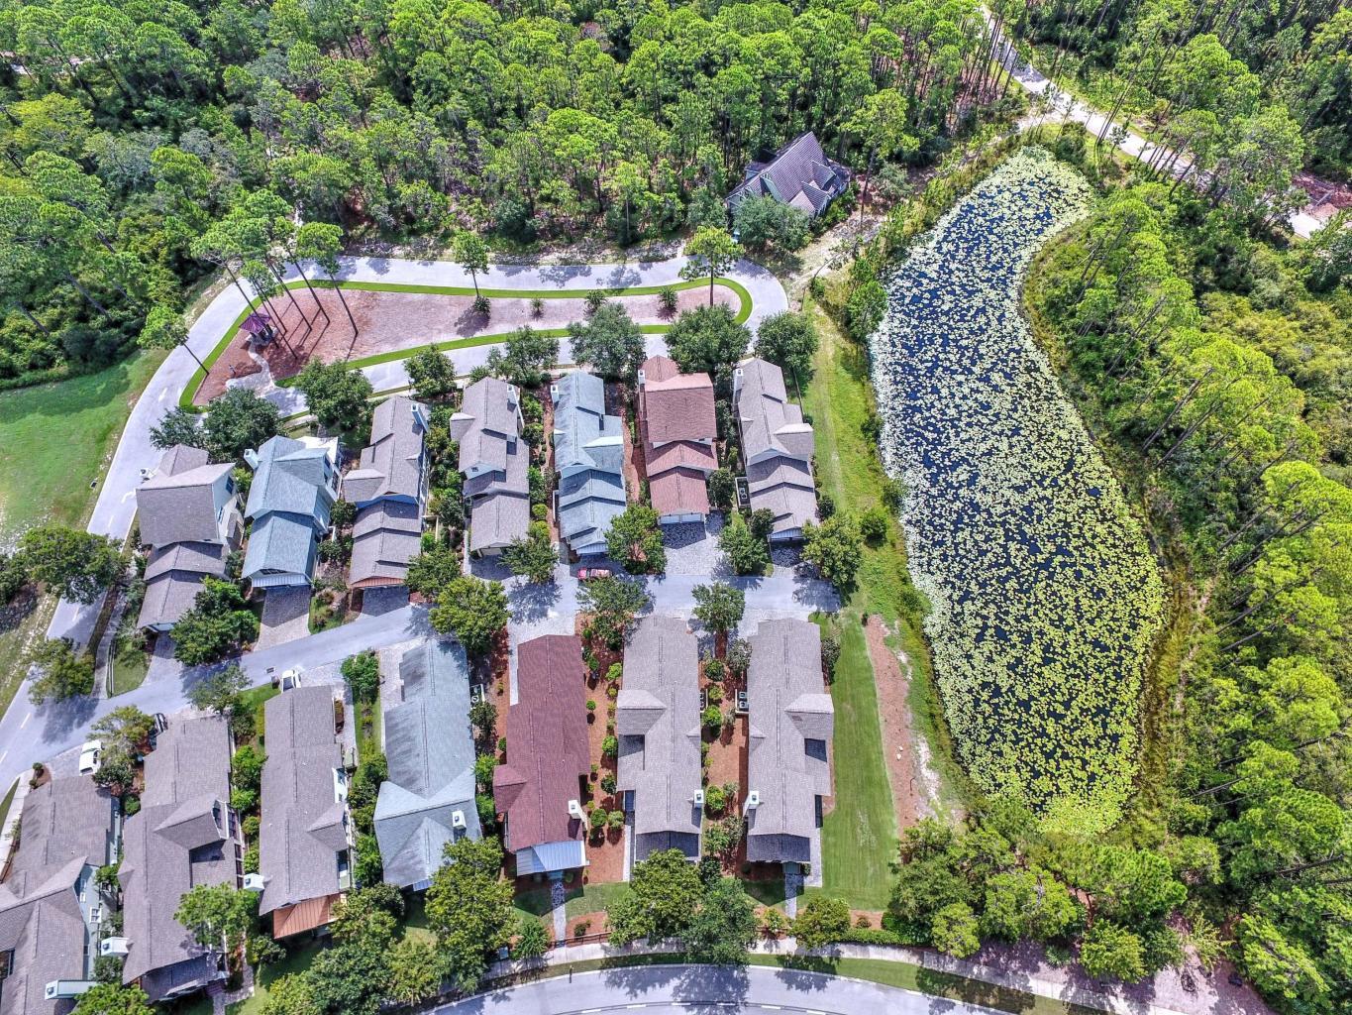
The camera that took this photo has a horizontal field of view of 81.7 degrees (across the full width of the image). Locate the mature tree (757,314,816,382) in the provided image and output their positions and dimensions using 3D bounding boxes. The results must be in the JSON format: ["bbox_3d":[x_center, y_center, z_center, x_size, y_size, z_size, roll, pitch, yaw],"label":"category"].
[{"bbox_3d":[17.450,-24.839,125.638,10.300,10.200,10.300,0,59,0],"label":"mature tree"}]

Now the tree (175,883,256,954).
[{"bbox_3d":[-47.565,43.006,81.798,7.030,9.500,6.600,-1,58,1],"label":"tree"}]

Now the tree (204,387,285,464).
[{"bbox_3d":[-65.200,-12.342,118.479,11.000,9.600,11.000,0,59,0],"label":"tree"}]

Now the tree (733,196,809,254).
[{"bbox_3d":[16.566,-48.571,136.984,13.230,9.000,12.900,-1,58,1],"label":"tree"}]

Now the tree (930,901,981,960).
[{"bbox_3d":[29.938,45.422,84.130,5.200,6.400,5.300,-1,58,0],"label":"tree"}]

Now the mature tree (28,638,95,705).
[{"bbox_3d":[-75.832,20.670,97.375,7.070,7.500,7.910,-1,58,1],"label":"mature tree"}]

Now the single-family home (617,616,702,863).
[{"bbox_3d":[-2.100,26.968,94.976,10.200,9.400,29.200,0,59,0],"label":"single-family home"}]

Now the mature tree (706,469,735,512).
[{"bbox_3d":[6.559,-2.508,114.356,4.000,6.600,4.800,-1,58,0],"label":"mature tree"}]

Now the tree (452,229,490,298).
[{"bbox_3d":[-34.975,-42.143,136.019,6.400,13.000,6.300,-1,58,0],"label":"tree"}]

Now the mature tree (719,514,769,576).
[{"bbox_3d":[9.459,5.417,109.590,6.800,6.200,7.500,-1,58,0],"label":"mature tree"}]

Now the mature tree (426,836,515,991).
[{"bbox_3d":[-20.972,41.941,81.253,8.710,10.500,14.180,-1,58,1],"label":"mature tree"}]

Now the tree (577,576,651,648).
[{"bbox_3d":[-7.834,13.701,100.095,9.490,7.500,9.670,-1,58,1],"label":"tree"}]

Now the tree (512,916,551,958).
[{"bbox_3d":[-15.638,46.938,85.306,4.100,4.000,4.100,-1,58,0],"label":"tree"}]

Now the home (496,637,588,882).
[{"bbox_3d":[-15.711,27.782,92.075,10.520,9.800,27.340,-5,59,-4],"label":"home"}]

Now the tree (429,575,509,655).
[{"bbox_3d":[-26.465,14.108,100.510,9.500,9.600,9.500,0,59,0],"label":"tree"}]

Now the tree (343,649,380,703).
[{"bbox_3d":[-40.200,21.887,100.304,5.500,5.500,5.500,0,59,0],"label":"tree"}]

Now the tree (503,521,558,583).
[{"bbox_3d":[-19.900,7.125,107.774,7.100,7.900,7.100,0,59,0],"label":"tree"}]

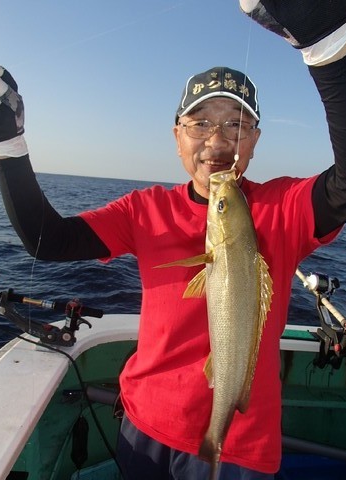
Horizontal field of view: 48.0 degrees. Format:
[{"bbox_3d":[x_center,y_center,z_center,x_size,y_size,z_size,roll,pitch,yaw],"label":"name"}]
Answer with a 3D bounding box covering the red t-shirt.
[{"bbox_3d":[0.075,0.175,0.920,0.600,0.640,0.290,6,9,12],"label":"red t-shirt"}]

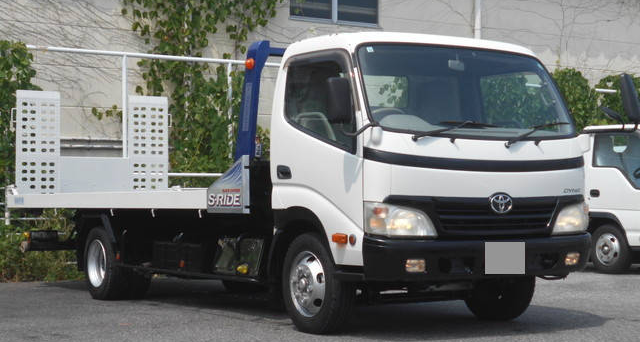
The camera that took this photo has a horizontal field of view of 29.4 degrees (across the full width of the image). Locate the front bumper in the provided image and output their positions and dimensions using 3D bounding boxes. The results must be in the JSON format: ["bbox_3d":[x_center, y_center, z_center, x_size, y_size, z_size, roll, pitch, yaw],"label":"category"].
[{"bbox_3d":[1.183,0.583,8.428,1.950,0.320,0.310,1,-2,-32],"label":"front bumper"}]

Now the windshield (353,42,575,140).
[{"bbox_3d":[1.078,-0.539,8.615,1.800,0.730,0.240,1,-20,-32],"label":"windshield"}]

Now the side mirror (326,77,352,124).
[{"bbox_3d":[0.134,-0.469,8.012,0.190,0.310,0.100,0,-2,-20],"label":"side mirror"}]

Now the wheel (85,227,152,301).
[{"bbox_3d":[-2.030,0.917,12.205,0.440,0.735,0.735,1,-2,-32],"label":"wheel"}]

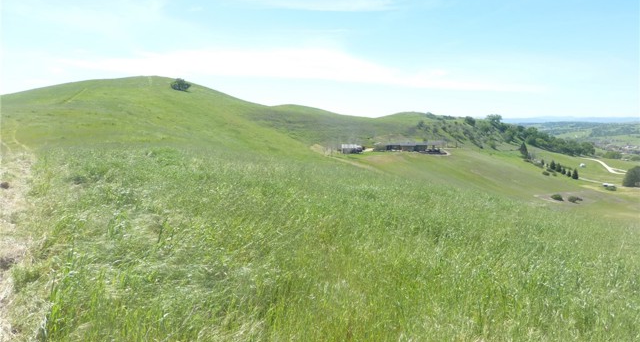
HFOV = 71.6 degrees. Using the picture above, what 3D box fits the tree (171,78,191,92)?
[{"bbox_3d":[-70.588,-43.712,225.000,10.000,6.300,9.500,0,6,0],"label":"tree"}]

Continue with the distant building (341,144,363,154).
[{"bbox_3d":[14.412,-10.294,203.000,9.600,4.300,6.500,0,6,0],"label":"distant building"}]

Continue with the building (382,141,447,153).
[{"bbox_3d":[44.674,-11.324,212.000,29.000,5.200,12.000,1,7,6],"label":"building"}]

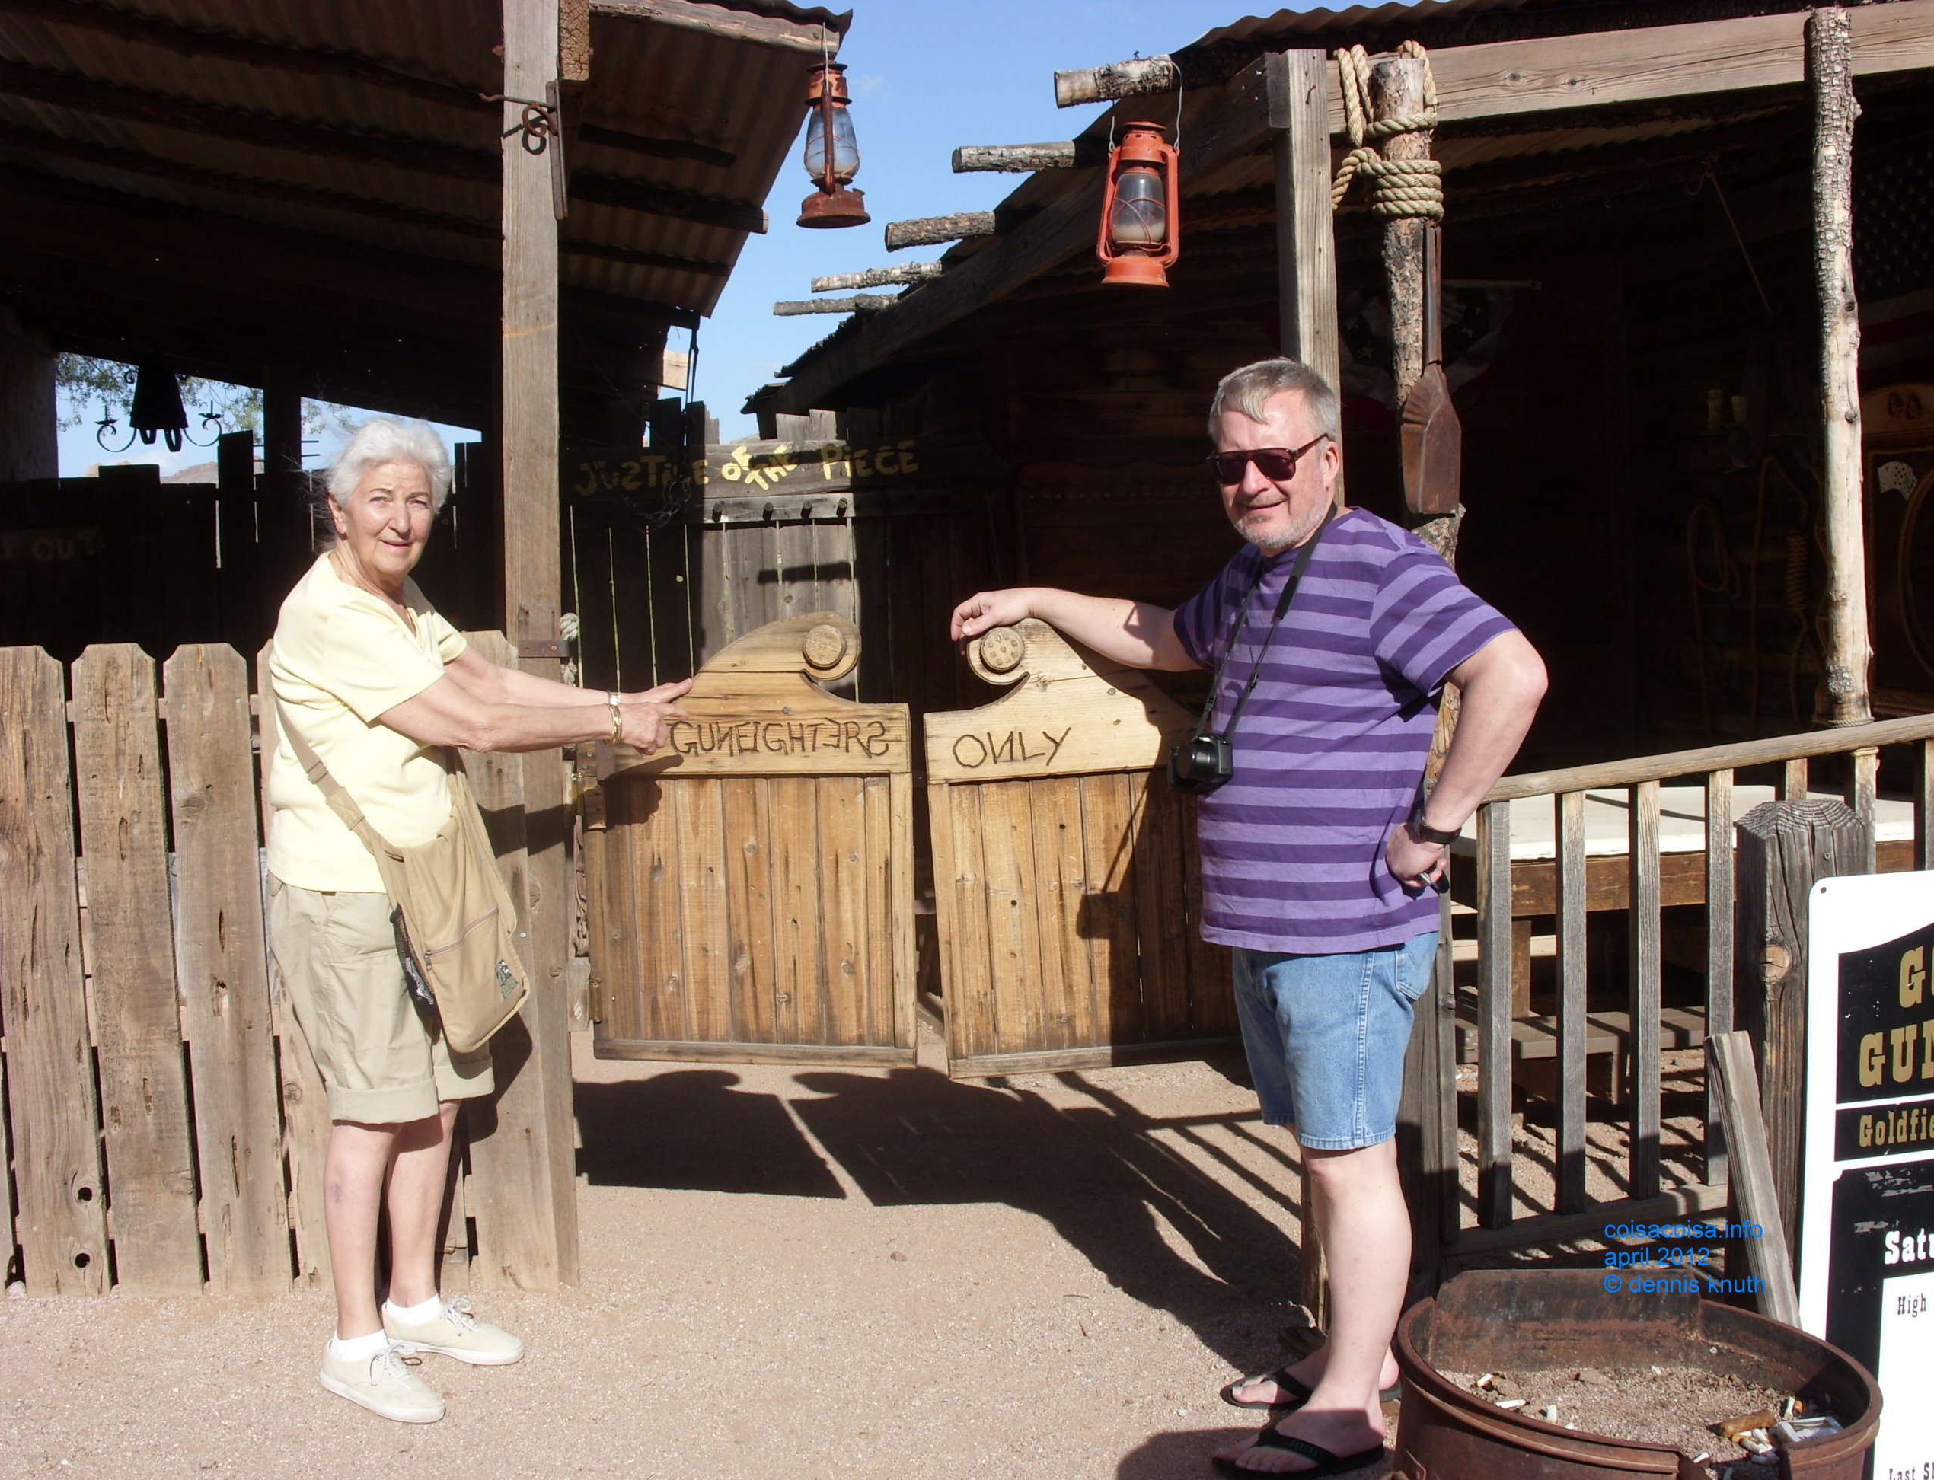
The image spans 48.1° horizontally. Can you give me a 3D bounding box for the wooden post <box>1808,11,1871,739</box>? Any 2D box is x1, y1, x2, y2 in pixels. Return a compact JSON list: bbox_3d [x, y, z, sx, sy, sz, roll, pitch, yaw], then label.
[{"bbox_3d":[1.540,-0.657,3.820,0.090,1.290,0.090,-4,6,-6],"label":"wooden post"}]

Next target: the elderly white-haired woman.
[{"bbox_3d":[-0.854,0.293,3.730,0.470,1.630,0.640,2,7,33],"label":"elderly white-haired woman"}]

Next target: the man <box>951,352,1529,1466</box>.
[{"bbox_3d":[0.463,0.260,3.490,0.550,1.700,0.790,-6,8,-34],"label":"man"}]

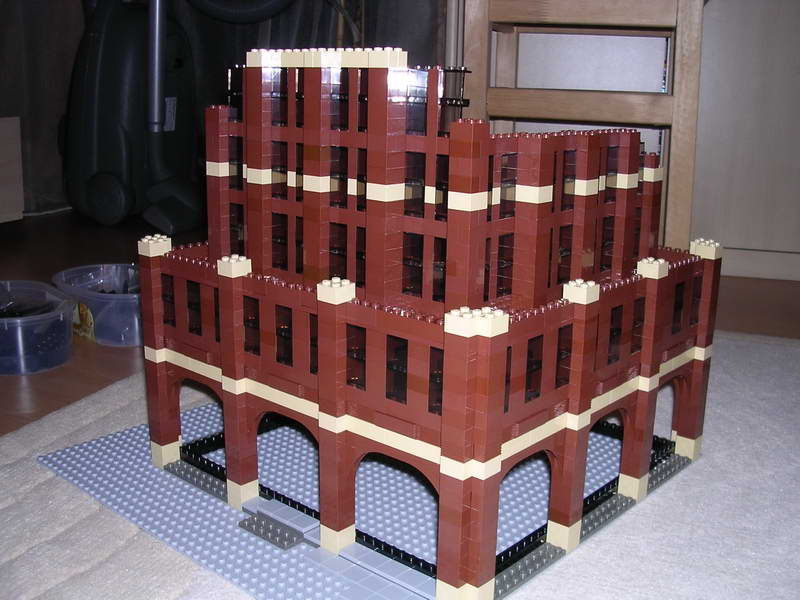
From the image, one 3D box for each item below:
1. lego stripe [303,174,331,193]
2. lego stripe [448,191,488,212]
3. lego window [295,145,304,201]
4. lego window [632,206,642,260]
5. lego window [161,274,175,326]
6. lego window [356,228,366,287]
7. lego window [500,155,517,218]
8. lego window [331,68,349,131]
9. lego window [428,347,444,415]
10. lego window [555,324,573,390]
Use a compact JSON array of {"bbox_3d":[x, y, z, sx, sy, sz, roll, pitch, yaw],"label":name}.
[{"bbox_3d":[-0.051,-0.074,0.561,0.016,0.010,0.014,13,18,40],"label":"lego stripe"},{"bbox_3d":[0.038,-0.057,0.497,0.016,0.010,0.016,13,19,40],"label":"lego stripe"},{"bbox_3d":[-0.060,-0.083,0.575,0.016,0.038,0.008,13,19,40],"label":"lego window"},{"bbox_3d":[0.173,-0.051,0.661,0.007,0.038,0.016,13,18,40],"label":"lego window"},{"bbox_3d":[-0.167,0.000,0.647,0.016,0.038,0.007,13,18,40],"label":"lego window"},{"bbox_3d":[-0.019,-0.026,0.551,0.016,0.038,0.008,13,19,40],"label":"lego window"},{"bbox_3d":[0.062,-0.069,0.527,0.008,0.038,0.016,13,19,40],"label":"lego window"},{"bbox_3d":[-0.035,-0.123,0.542,0.016,0.038,0.008,13,19,40],"label":"lego window"},{"bbox_3d":[0.025,0.044,0.484,0.016,0.038,0.008,13,19,40],"label":"lego window"},{"bbox_3d":[0.096,0.034,0.532,0.007,0.038,0.016,13,18,40],"label":"lego window"}]

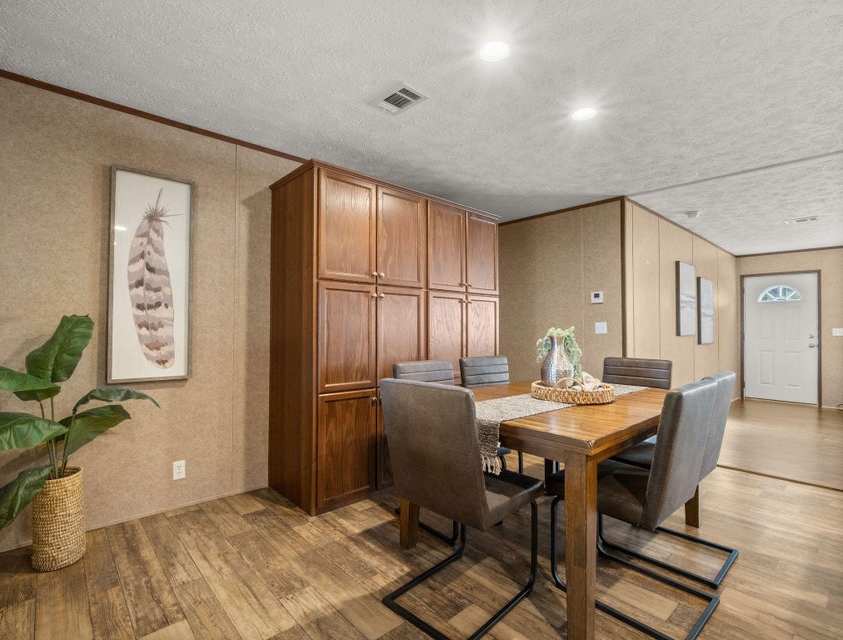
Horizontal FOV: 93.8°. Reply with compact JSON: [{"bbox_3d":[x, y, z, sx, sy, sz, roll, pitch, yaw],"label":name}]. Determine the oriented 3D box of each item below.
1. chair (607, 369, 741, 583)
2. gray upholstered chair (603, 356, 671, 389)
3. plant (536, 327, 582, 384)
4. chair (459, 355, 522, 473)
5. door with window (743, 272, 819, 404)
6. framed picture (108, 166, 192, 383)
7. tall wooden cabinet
[{"bbox_3d":[1.288,0.736,2.092,0.464,0.922,0.568,1,-1,-43],"label":"chair"},{"bbox_3d":[1.382,0.747,2.717,0.568,0.922,0.476,1,-1,-43],"label":"gray upholstered chair"},{"bbox_3d":[0.760,0.214,2.229,0.261,0.348,0.226,0,-1,19],"label":"plant"},{"bbox_3d":[0.673,0.747,2.900,0.481,0.922,0.568,1,-1,-43],"label":"chair"},{"bbox_3d":[5.708,0.282,6.288,0.053,2.027,0.852,1,-1,-43],"label":"door with window"},{"bbox_3d":[-1.617,-0.260,2.387,0.412,1.259,0.033,1,-1,-40],"label":"framed picture"},{"bbox_3d":[-0.168,0.107,3.302,1.937,2.210,0.592,1,-1,-43],"label":"tall wooden cabinet"}]

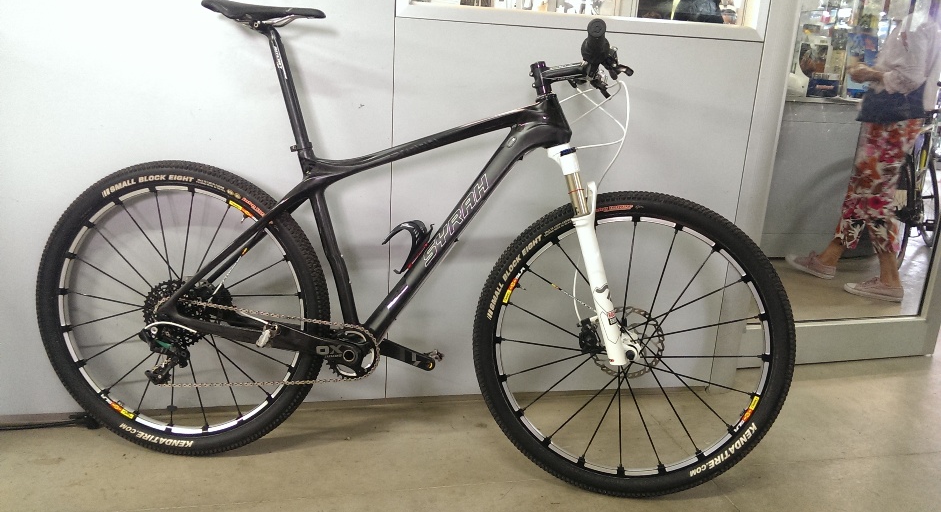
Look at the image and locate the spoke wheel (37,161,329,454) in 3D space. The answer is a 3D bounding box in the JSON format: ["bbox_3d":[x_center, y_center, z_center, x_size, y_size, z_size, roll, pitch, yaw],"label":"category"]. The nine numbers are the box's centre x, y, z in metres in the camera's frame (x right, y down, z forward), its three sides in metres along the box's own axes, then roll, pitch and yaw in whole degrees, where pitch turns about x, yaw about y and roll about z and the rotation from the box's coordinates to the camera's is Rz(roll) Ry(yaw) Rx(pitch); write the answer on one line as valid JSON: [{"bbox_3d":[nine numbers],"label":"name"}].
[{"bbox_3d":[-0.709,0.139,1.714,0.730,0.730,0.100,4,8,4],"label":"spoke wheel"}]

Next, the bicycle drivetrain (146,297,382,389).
[{"bbox_3d":[-0.487,0.226,1.654,0.554,0.222,0.025,4,8,5],"label":"bicycle drivetrain"}]

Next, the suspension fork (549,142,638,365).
[{"bbox_3d":[0.284,-0.010,1.601,0.100,0.510,0.170,-13,7,10],"label":"suspension fork"}]

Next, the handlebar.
[{"bbox_3d":[0.235,-0.408,1.549,0.205,0.105,0.690,4,9,6],"label":"handlebar"}]

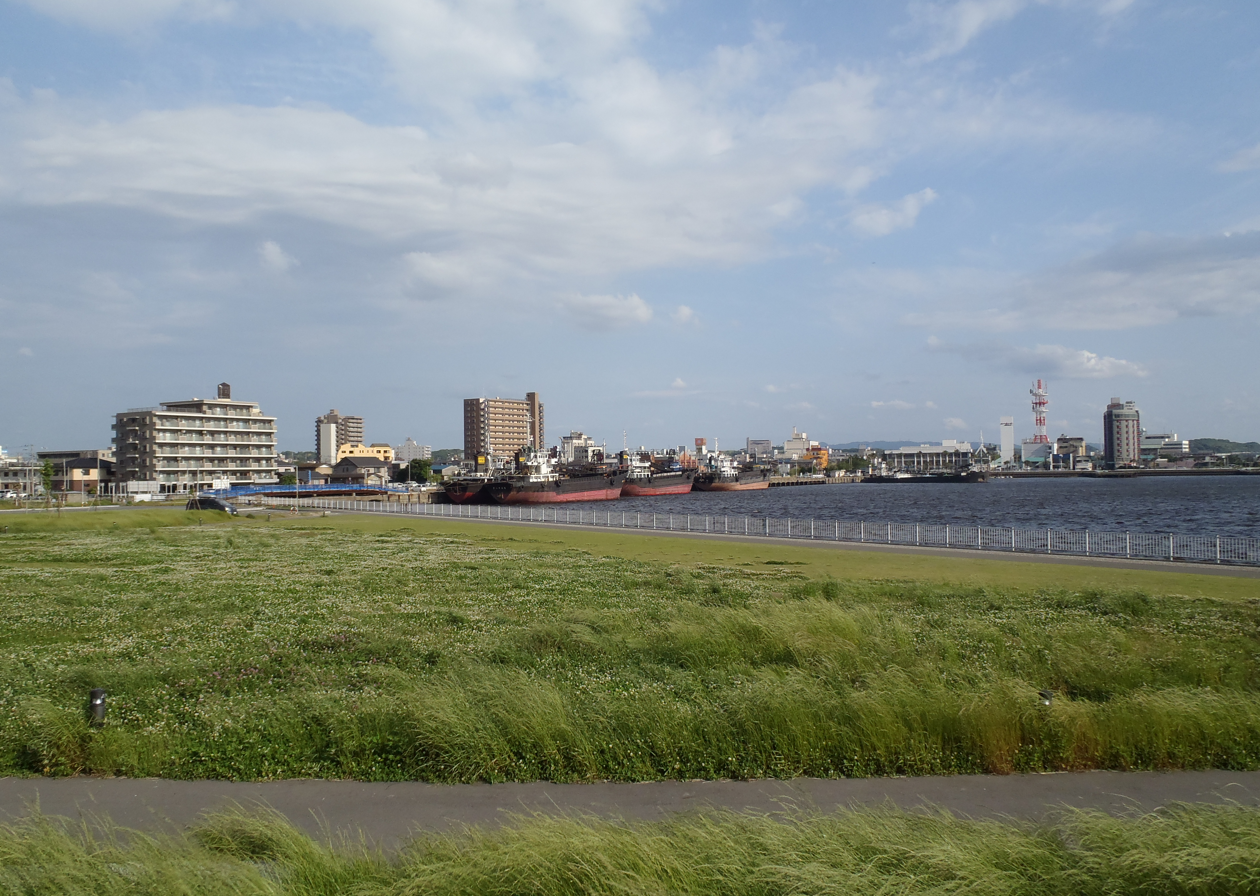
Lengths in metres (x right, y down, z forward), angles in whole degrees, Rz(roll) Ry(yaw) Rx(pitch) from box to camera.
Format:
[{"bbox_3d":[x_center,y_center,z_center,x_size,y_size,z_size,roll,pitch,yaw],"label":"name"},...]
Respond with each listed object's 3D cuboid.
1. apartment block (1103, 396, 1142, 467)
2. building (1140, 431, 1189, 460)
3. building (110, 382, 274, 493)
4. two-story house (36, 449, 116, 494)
[{"bbox_3d":[284.740,-6.890,590.220,18.500,40.600,18.000,-1,-1,33],"label":"apartment block"},{"bbox_3d":[472.780,3.300,906.710,38.000,31.890,26.000,-2,-2,36],"label":"building"},{"bbox_3d":[-97.780,-2.280,230.060,16.000,25.000,30.000,-1,-1,33],"label":"building"},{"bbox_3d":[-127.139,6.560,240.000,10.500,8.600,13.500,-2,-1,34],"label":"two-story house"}]

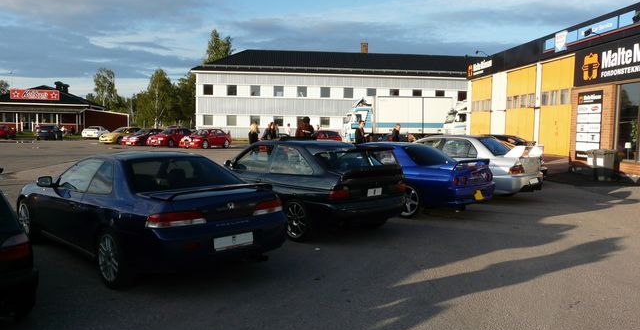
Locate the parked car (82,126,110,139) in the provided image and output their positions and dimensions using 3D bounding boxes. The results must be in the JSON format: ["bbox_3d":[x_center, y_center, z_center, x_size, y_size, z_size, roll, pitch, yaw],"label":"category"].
[{"bbox_3d":[-22.095,-3.256,51.206,1.730,1.320,4.500,0,4,-11],"label":"parked car"}]

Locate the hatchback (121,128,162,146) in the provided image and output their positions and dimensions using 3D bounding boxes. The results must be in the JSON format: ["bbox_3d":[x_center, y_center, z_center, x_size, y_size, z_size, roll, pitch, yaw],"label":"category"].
[{"bbox_3d":[-12.701,-2.174,39.061,1.730,1.340,4.400,3,5,28],"label":"hatchback"}]

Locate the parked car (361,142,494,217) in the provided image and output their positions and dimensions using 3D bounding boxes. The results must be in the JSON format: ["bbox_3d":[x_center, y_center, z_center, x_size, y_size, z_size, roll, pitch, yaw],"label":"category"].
[{"bbox_3d":[1.371,0.211,11.052,1.755,1.340,4.530,-3,6,-45],"label":"parked car"}]

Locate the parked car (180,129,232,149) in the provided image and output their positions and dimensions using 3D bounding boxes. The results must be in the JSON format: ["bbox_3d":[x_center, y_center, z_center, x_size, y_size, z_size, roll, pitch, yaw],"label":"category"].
[{"bbox_3d":[-8.400,-1.970,39.000,1.740,1.410,4.330,3,4,25],"label":"parked car"}]

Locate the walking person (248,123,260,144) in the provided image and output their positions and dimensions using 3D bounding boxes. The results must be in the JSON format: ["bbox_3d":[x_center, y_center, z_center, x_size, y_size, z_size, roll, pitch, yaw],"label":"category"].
[{"bbox_3d":[-2.706,-0.849,21.501,0.500,1.720,0.380,0,4,-10],"label":"walking person"}]

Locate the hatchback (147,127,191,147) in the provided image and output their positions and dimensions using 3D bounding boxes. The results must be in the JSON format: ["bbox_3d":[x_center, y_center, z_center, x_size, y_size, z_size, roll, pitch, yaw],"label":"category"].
[{"bbox_3d":[-11.350,-2.140,40.500,1.750,1.410,4.300,3,4,25],"label":"hatchback"}]

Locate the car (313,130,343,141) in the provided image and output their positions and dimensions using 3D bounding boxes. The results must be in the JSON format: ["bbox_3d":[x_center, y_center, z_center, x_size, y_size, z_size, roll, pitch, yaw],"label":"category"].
[{"bbox_3d":[0.273,-1.334,30.487,1.700,1.420,4.100,3,5,25],"label":"car"}]

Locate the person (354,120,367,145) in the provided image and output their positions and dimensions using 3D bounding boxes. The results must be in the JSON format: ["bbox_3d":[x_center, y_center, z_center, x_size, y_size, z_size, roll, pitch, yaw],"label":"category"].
[{"bbox_3d":[1.283,-0.480,16.200,0.420,1.820,0.520,4,5,32],"label":"person"}]

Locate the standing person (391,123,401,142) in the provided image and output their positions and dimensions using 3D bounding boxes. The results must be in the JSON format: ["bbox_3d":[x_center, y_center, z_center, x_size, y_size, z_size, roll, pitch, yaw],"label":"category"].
[{"bbox_3d":[2.892,-0.678,20.003,0.360,1.800,0.500,-1,5,-20],"label":"standing person"}]

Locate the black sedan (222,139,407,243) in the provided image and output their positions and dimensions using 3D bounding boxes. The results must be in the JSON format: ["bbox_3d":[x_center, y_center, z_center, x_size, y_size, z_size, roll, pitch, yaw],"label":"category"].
[{"bbox_3d":[-0.521,0.295,8.924,1.740,1.420,4.200,-2,5,-40],"label":"black sedan"}]

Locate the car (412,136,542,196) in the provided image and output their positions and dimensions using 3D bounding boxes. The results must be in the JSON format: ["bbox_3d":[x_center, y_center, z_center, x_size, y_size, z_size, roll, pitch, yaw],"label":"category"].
[{"bbox_3d":[3.327,0.023,13.235,1.770,1.450,4.490,-3,6,-43],"label":"car"}]

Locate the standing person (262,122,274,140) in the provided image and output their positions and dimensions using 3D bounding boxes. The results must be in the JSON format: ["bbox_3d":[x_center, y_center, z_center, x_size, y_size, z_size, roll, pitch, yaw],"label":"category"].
[{"bbox_3d":[-1.771,-0.590,17.800,0.500,1.700,0.420,2,4,17],"label":"standing person"}]

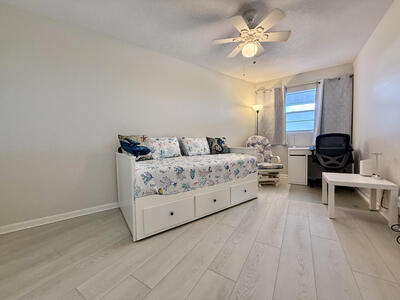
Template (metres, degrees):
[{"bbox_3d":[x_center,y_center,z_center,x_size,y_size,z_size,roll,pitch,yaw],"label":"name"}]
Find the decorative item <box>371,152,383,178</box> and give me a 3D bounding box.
[{"bbox_3d":[2.277,0.196,2.083,0.110,0.309,0.110,1,3,31],"label":"decorative item"}]

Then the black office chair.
[{"bbox_3d":[2.534,0.233,3.093,0.600,1.060,0.580,1,3,33],"label":"black office chair"}]

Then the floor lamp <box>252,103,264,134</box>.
[{"bbox_3d":[1.416,-0.171,3.930,0.260,1.830,0.260,1,3,31],"label":"floor lamp"}]

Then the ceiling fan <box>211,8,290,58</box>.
[{"bbox_3d":[0.611,-1.381,1.943,0.880,0.480,0.880,1,3,31],"label":"ceiling fan"}]

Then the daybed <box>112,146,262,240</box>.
[{"bbox_3d":[-0.141,0.429,2.575,1.970,0.834,1.020,-3,4,-34],"label":"daybed"}]

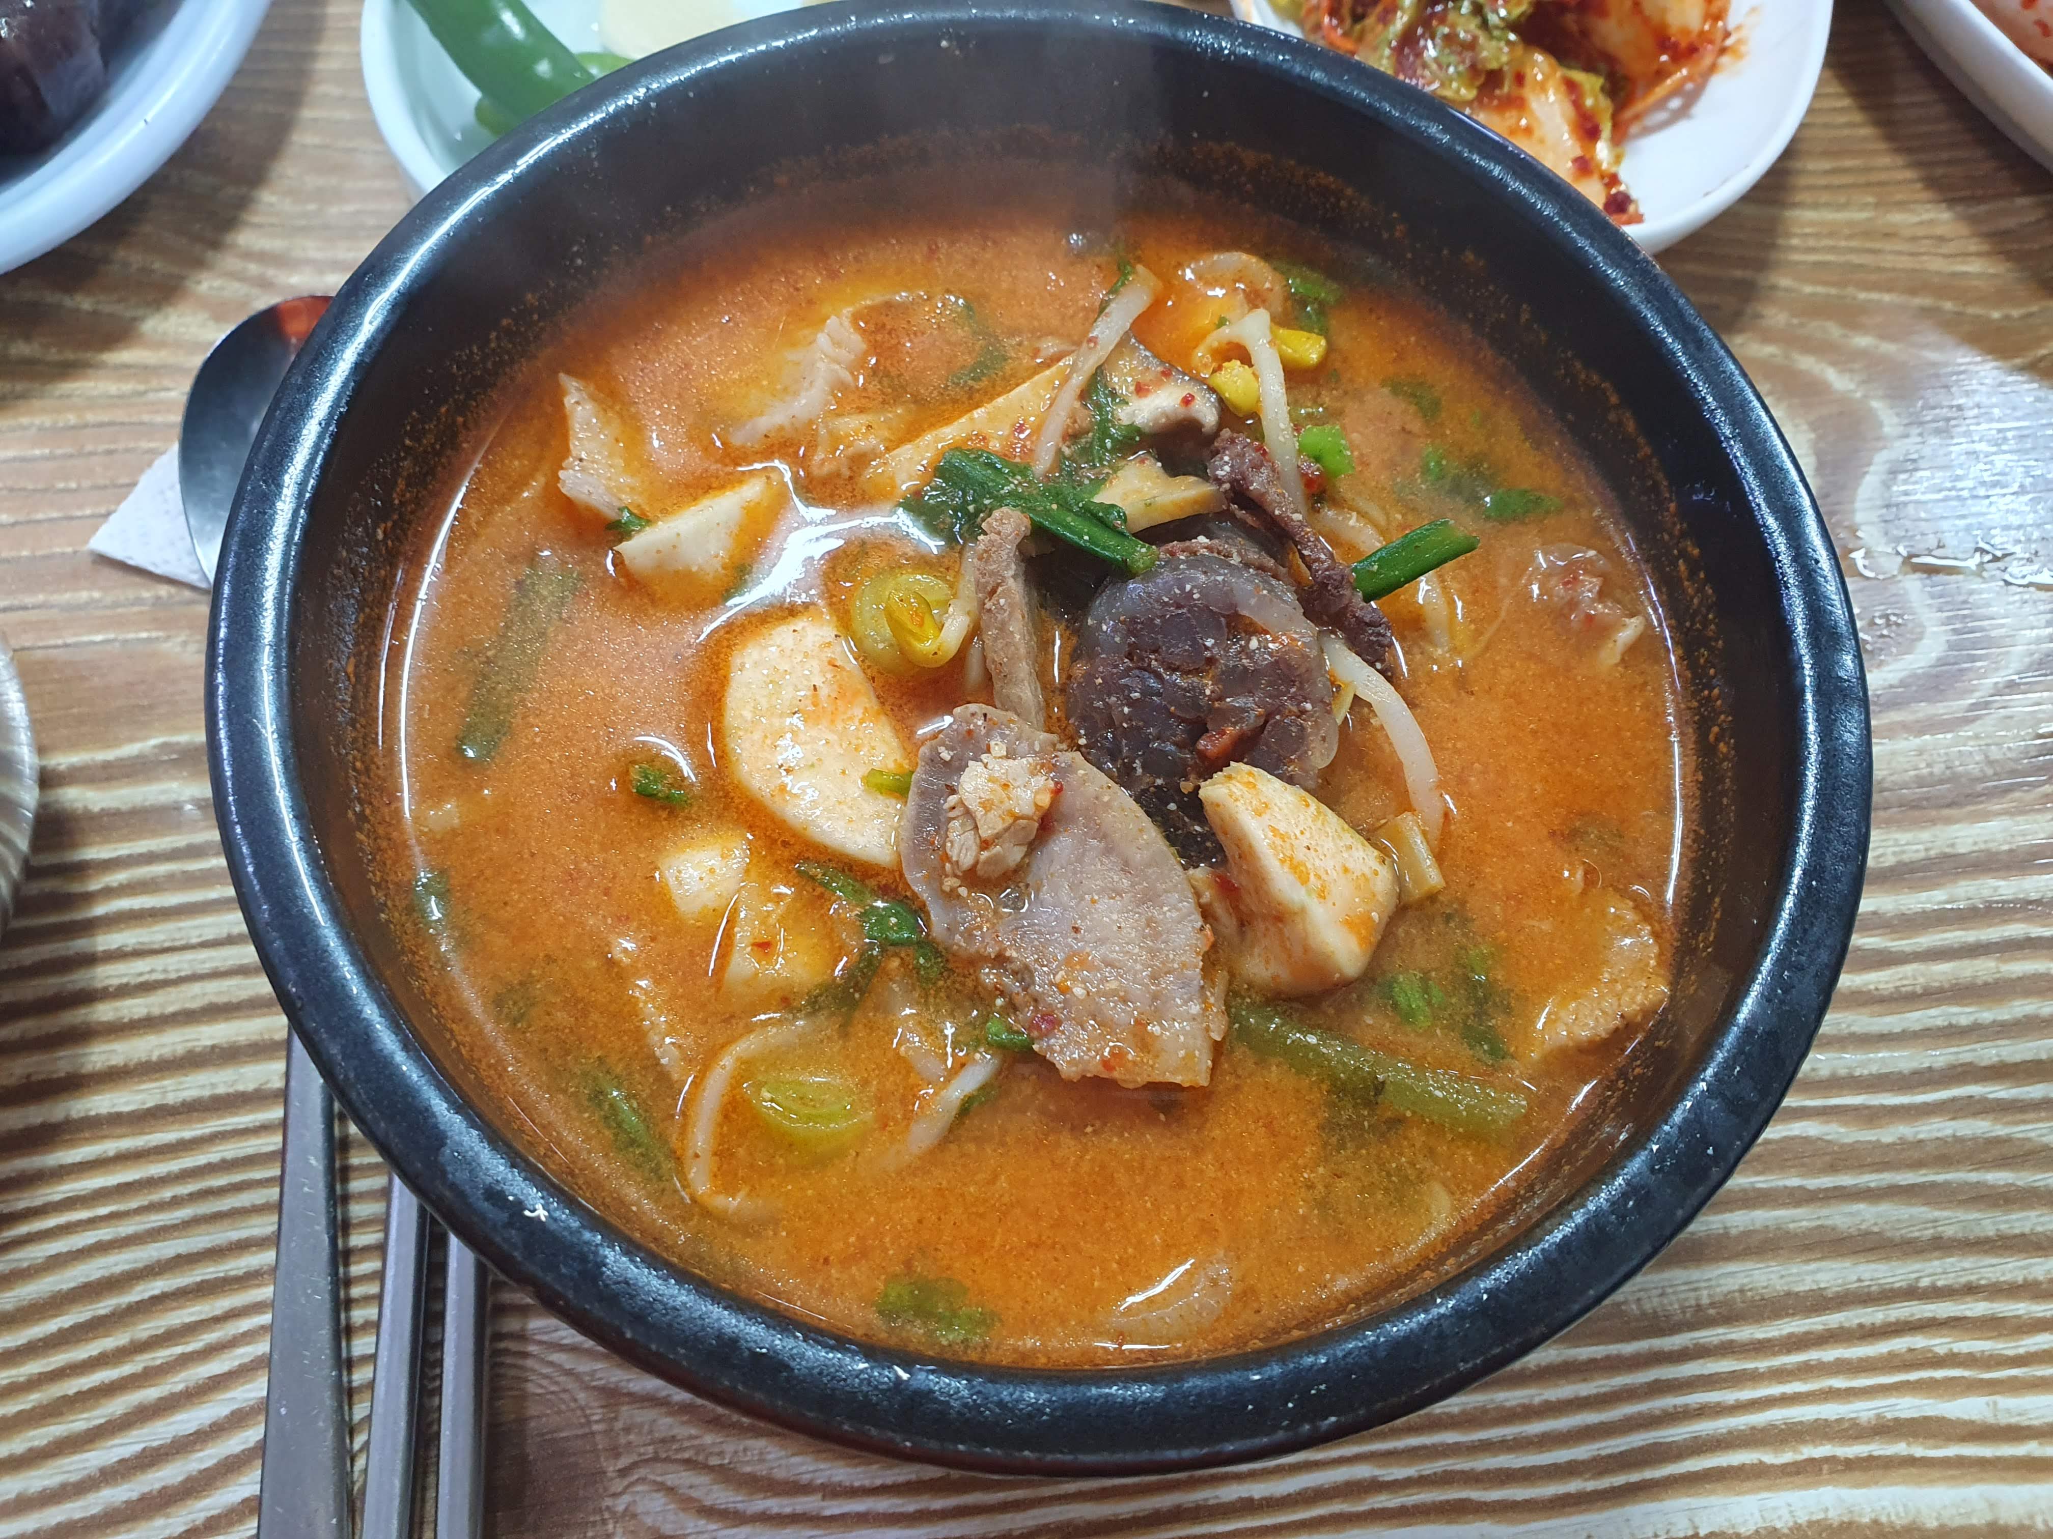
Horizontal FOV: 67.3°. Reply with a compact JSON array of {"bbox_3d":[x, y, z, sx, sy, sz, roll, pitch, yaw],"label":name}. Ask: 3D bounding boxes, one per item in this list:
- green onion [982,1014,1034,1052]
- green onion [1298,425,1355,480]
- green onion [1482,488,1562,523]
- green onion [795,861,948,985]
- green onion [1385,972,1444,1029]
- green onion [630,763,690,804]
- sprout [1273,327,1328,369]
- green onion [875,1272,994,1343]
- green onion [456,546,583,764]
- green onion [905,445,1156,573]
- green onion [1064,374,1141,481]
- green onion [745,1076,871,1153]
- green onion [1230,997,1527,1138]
[{"bbox_3d":[-0.002,0.029,0.165,0.005,0.004,0.004,27,67,7],"label":"green onion"},{"bbox_3d":[0.039,-0.041,0.198,0.007,0.005,0.005,29,68,8],"label":"green onion"},{"bbox_3d":[0.066,-0.035,0.206,0.010,0.004,0.004,-4,66,-5],"label":"green onion"},{"bbox_3d":[-0.018,0.017,0.177,0.020,0.004,0.007,34,68,12],"label":"green onion"},{"bbox_3d":[0.044,0.025,0.172,0.005,0.004,0.006,-22,70,-13],"label":"green onion"},{"bbox_3d":[-0.044,0.002,0.183,0.007,0.003,0.004,24,66,8],"label":"green onion"},{"bbox_3d":[0.038,-0.058,0.214,0.008,0.005,0.005,8,65,1],"label":"sprout"},{"bbox_3d":[-0.009,0.054,0.156,0.012,0.005,0.005,16,67,3],"label":"green onion"},{"bbox_3d":[-0.060,-0.013,0.181,0.006,0.005,0.026,10,66,0],"label":"green onion"},{"bbox_3d":[0.001,-0.030,0.187,0.029,0.009,0.011,24,67,6],"label":"green onion"},{"bbox_3d":[0.010,-0.045,0.203,0.008,0.005,0.017,13,65,3],"label":"green onion"},{"bbox_3d":[-0.024,0.038,0.169,0.013,0.006,0.009,2,65,-2],"label":"green onion"},{"bbox_3d":[0.038,0.033,0.168,0.033,0.005,0.006,18,67,3],"label":"green onion"}]

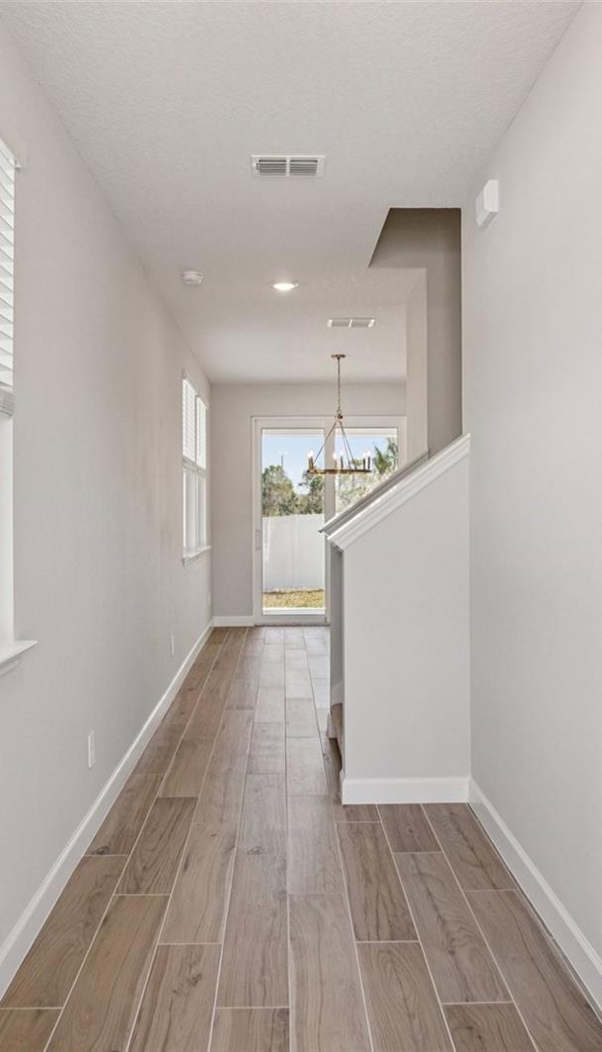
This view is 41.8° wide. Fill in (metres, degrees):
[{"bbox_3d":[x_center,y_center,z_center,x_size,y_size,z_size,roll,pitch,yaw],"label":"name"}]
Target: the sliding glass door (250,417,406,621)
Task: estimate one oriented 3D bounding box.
[{"bbox_3d":[0.323,-0.057,9.190,1.800,2.430,0.130,0,1,-1],"label":"sliding glass door"}]

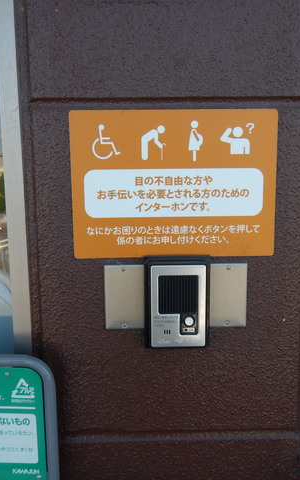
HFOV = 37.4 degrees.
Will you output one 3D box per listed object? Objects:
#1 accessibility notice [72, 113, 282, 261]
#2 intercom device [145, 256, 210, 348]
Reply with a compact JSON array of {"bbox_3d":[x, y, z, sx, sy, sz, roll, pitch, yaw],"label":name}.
[{"bbox_3d":[0.037,-0.080,0.653,0.302,0.215,0.005,-1,8,-1],"label":"accessibility notice"},{"bbox_3d":[0.043,0.096,0.663,0.098,0.138,0.031,-1,8,-1],"label":"intercom device"}]

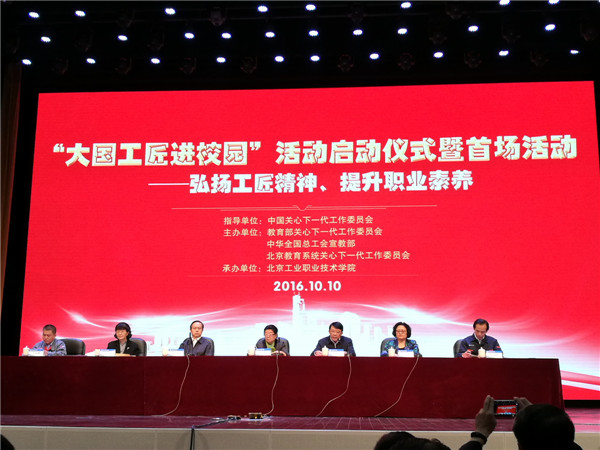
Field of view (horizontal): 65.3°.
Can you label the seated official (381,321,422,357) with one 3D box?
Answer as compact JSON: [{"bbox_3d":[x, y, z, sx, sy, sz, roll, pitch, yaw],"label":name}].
[{"bbox_3d":[1.448,1.994,6.569,0.560,1.240,0.720,-1,-10,3],"label":"seated official"}]

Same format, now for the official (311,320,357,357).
[{"bbox_3d":[0.496,2.009,6.617,0.600,1.250,0.750,-1,-10,6],"label":"official"}]

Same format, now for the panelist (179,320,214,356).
[{"bbox_3d":[-1.495,2.023,6.713,0.550,1.280,0.720,0,-10,2],"label":"panelist"}]

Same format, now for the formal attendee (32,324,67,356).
[{"bbox_3d":[-3.755,2.092,6.825,0.580,1.240,0.750,-2,-10,12],"label":"formal attendee"}]

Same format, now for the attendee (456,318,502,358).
[{"bbox_3d":[2.553,1.965,6.508,0.600,1.290,0.750,-1,-10,7],"label":"attendee"}]

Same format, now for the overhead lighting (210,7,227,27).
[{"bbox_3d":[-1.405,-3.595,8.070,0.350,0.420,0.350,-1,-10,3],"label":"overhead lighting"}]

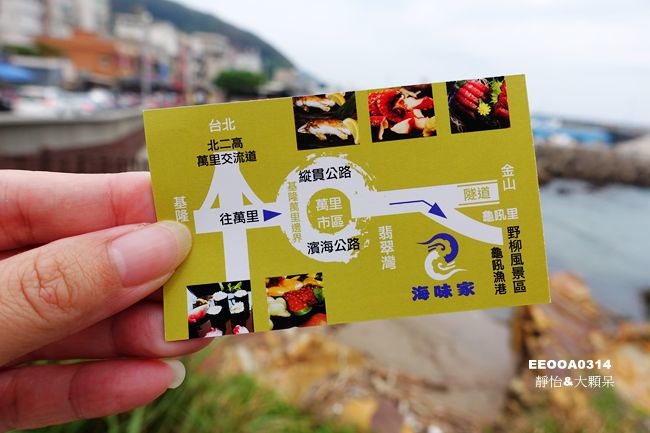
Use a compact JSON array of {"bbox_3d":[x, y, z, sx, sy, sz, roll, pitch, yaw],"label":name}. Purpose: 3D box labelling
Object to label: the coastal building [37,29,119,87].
[{"bbox_3d":[-25.358,-15.345,45.009,6.000,7.000,6.000,9,15,19],"label":"coastal building"}]

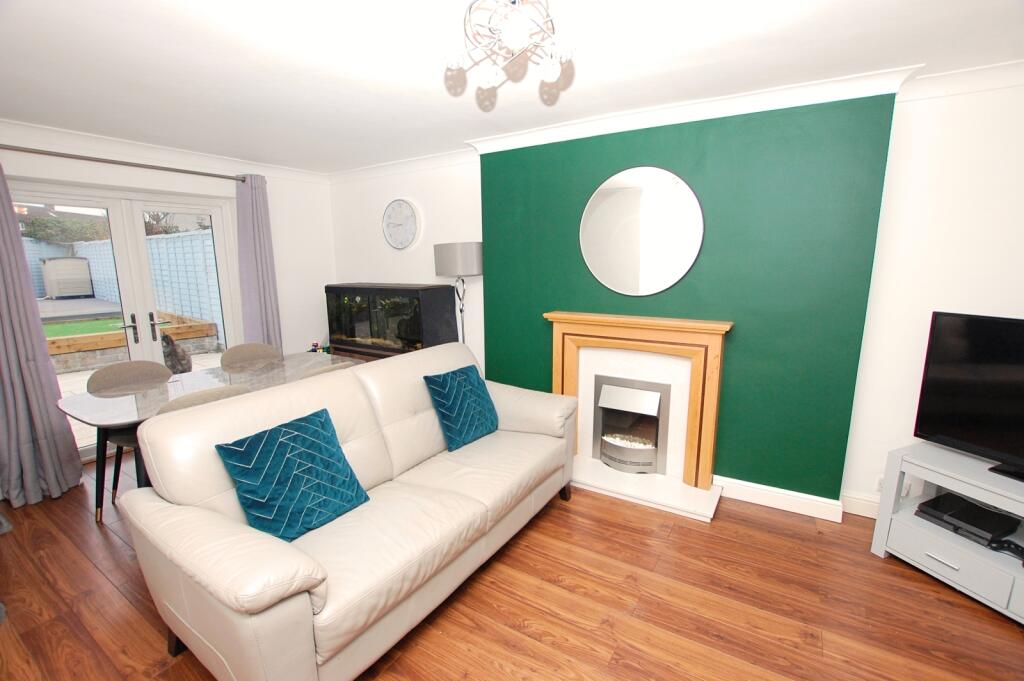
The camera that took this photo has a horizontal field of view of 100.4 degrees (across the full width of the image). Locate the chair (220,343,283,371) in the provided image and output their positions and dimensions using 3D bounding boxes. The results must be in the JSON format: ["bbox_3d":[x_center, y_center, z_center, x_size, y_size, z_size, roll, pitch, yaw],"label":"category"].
[{"bbox_3d":[-1.865,0.458,3.328,0.550,0.850,0.480,6,12,31],"label":"chair"}]

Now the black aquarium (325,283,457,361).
[{"bbox_3d":[-1.124,-0.206,3.906,1.200,0.570,0.440,6,12,31],"label":"black aquarium"}]

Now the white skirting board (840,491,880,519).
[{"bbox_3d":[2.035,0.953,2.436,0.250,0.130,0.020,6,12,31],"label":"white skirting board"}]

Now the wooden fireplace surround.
[{"bbox_3d":[0.777,0.372,2.837,1.200,1.060,0.180,6,12,31],"label":"wooden fireplace surround"}]

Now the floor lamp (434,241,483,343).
[{"bbox_3d":[-0.401,0.055,3.364,0.370,1.620,0.370,6,12,31],"label":"floor lamp"}]

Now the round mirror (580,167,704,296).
[{"bbox_3d":[0.806,-0.686,2.709,0.800,0.800,0.030,6,12,31],"label":"round mirror"}]

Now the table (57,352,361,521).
[{"bbox_3d":[-1.747,0.602,2.797,0.870,0.750,1.600,6,12,31],"label":"table"}]

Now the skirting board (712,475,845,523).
[{"bbox_3d":[1.566,0.942,2.542,0.690,0.130,0.020,6,12,31],"label":"skirting board"}]

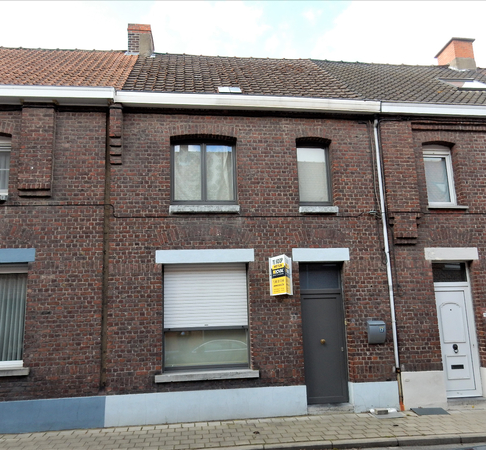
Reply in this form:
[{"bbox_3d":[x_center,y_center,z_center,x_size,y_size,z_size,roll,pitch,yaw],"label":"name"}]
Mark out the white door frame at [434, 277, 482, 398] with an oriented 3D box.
[{"bbox_3d":[4.264,2.271,8.731,0.892,2.296,0.090,0,-11,-8],"label":"white door frame"}]

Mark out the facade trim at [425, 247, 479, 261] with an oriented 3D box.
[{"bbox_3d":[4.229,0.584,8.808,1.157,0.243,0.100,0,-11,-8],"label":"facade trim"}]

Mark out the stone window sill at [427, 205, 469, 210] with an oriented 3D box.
[{"bbox_3d":[4.208,-0.350,9.005,0.891,0.065,0.220,0,-11,-8],"label":"stone window sill"}]

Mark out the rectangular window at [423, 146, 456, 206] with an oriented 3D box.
[{"bbox_3d":[4.151,-1.060,9.309,0.740,1.345,0.100,0,-11,-8],"label":"rectangular window"}]

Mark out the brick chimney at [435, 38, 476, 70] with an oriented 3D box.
[{"bbox_3d":[6.554,-4.977,13.325,0.730,1.040,0.970,0,-11,-8],"label":"brick chimney"}]

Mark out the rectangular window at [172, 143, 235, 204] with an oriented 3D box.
[{"bbox_3d":[-0.782,-1.040,8.632,1.306,1.315,0.100,0,-11,-8],"label":"rectangular window"}]

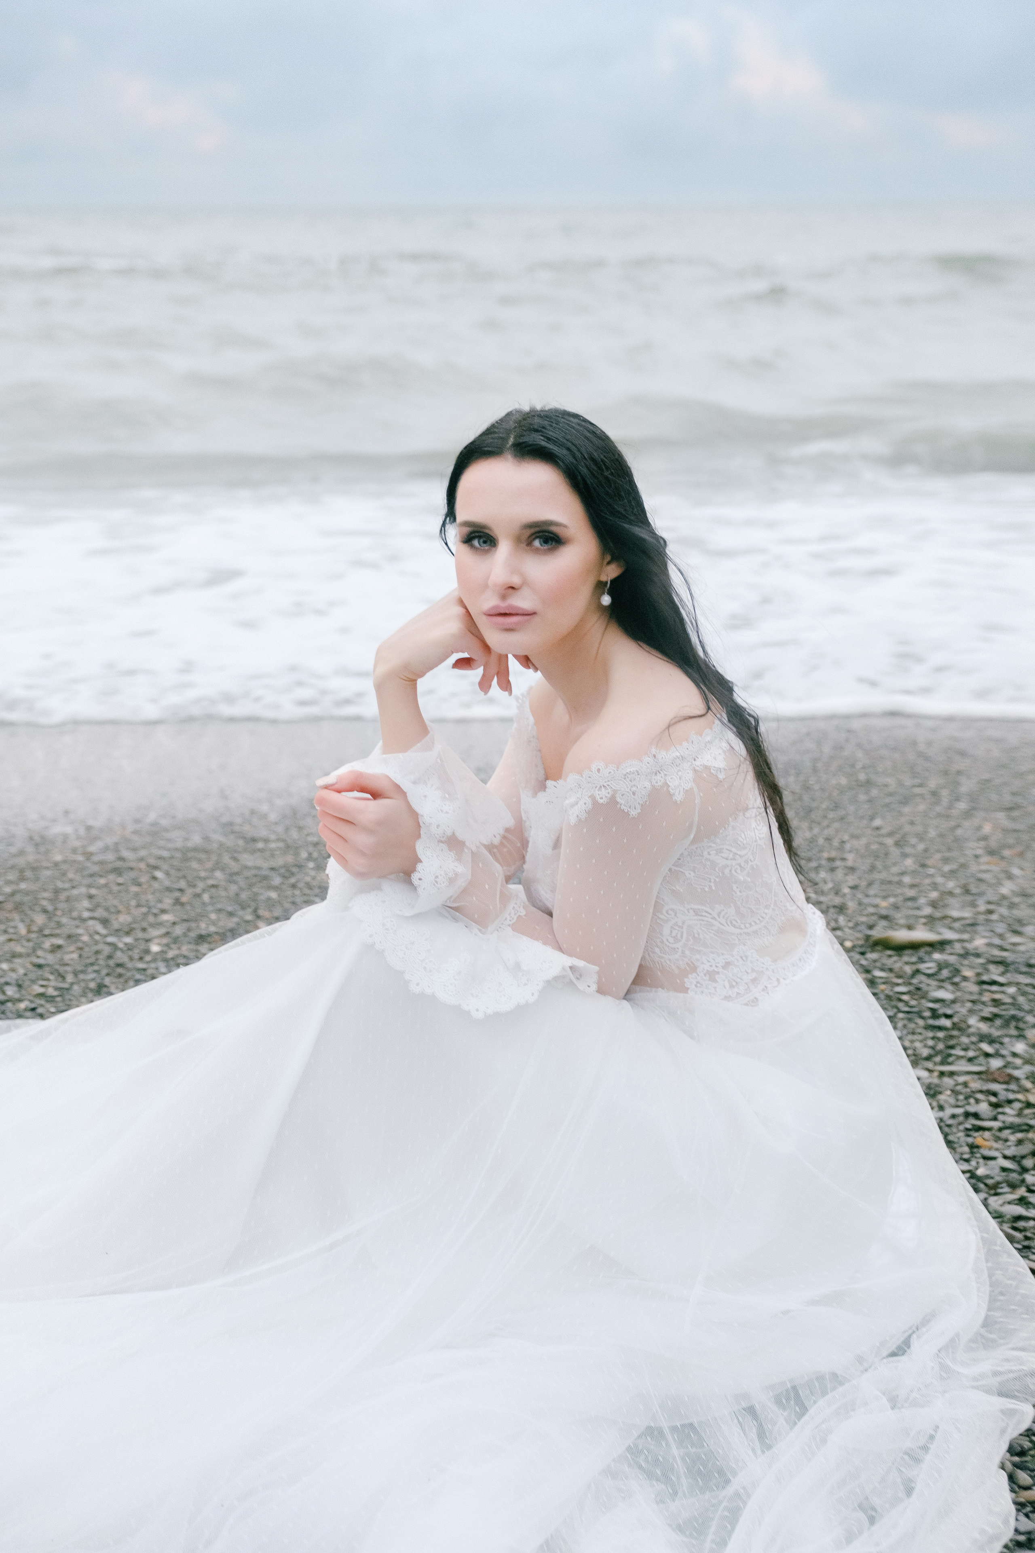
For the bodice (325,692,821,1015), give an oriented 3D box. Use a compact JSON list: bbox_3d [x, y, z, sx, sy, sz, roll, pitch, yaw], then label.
[{"bbox_3d":[0.055,0.079,1.711,0.450,0.300,0.380,-9,21,-26],"label":"bodice"}]

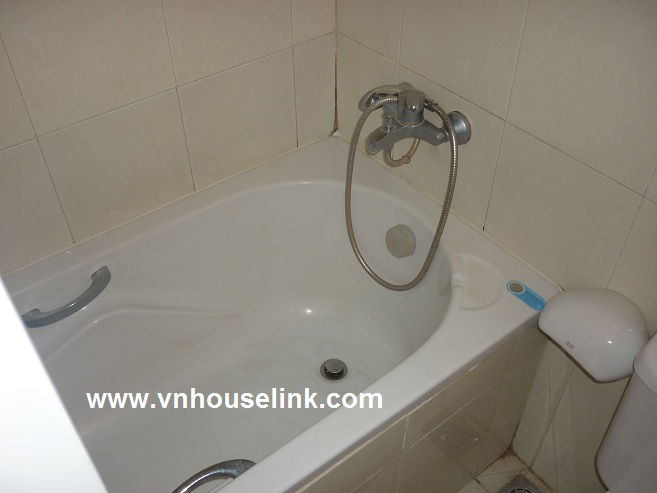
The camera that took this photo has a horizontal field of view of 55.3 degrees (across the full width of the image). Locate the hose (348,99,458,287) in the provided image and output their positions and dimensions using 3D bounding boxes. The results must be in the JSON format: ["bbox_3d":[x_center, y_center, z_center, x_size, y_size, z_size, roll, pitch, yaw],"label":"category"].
[{"bbox_3d":[0.157,-0.113,1.419,0.260,0.470,0.150,31,52,30],"label":"hose"}]

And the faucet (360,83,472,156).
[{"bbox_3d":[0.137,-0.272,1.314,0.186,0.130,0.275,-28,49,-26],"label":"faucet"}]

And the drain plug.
[{"bbox_3d":[0.015,0.320,1.635,0.071,0.026,0.071,0,43,0],"label":"drain plug"}]

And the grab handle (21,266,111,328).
[{"bbox_3d":[-0.547,0.113,1.329,0.215,0.042,0.064,-28,49,-26],"label":"grab handle"}]

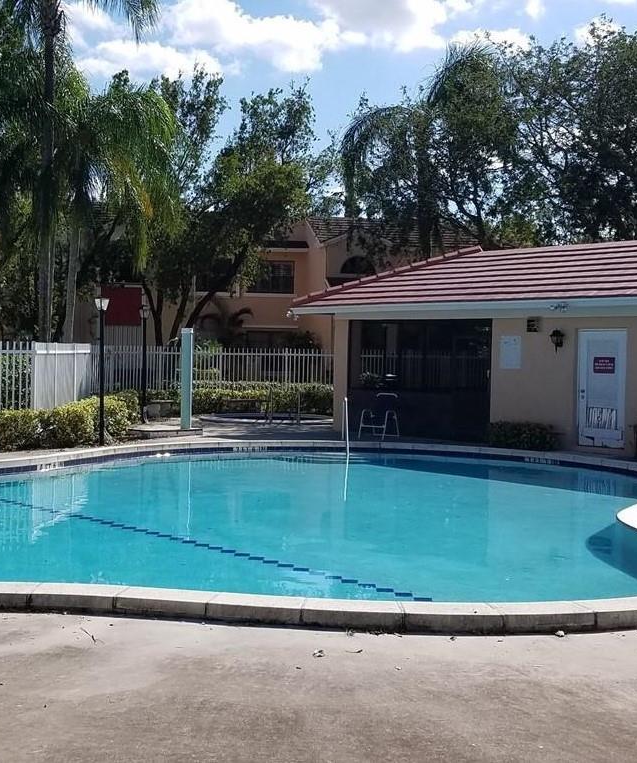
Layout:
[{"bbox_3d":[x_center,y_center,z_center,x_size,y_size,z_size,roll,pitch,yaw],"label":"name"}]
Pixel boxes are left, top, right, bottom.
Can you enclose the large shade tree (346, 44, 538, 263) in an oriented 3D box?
[{"bbox_3d":[3.832,-4.835,24.000,6.200,11.630,6.000,1,1,0],"label":"large shade tree"}]

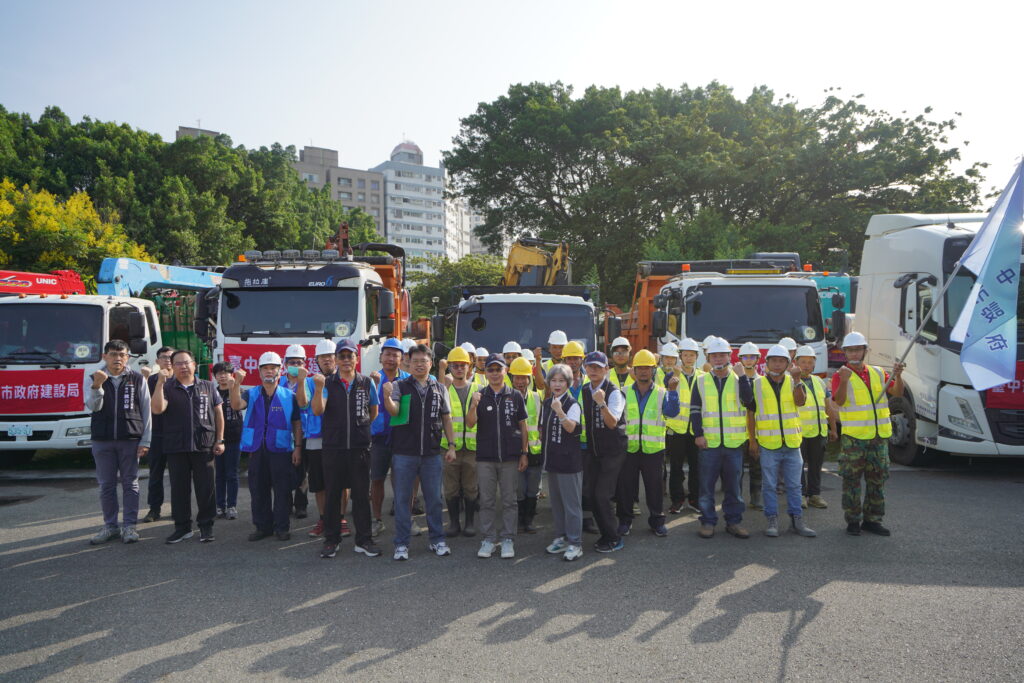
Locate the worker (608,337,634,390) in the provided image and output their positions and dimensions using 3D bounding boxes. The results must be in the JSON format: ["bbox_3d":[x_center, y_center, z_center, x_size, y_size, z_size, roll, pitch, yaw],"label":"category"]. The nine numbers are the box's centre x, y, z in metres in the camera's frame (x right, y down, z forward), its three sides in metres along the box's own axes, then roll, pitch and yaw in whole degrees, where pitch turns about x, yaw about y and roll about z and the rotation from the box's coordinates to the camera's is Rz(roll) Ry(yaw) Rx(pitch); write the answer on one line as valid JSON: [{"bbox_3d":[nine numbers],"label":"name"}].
[{"bbox_3d":[1.149,0.859,7.100,0.520,1.822,0.360,0,0,10],"label":"worker"}]

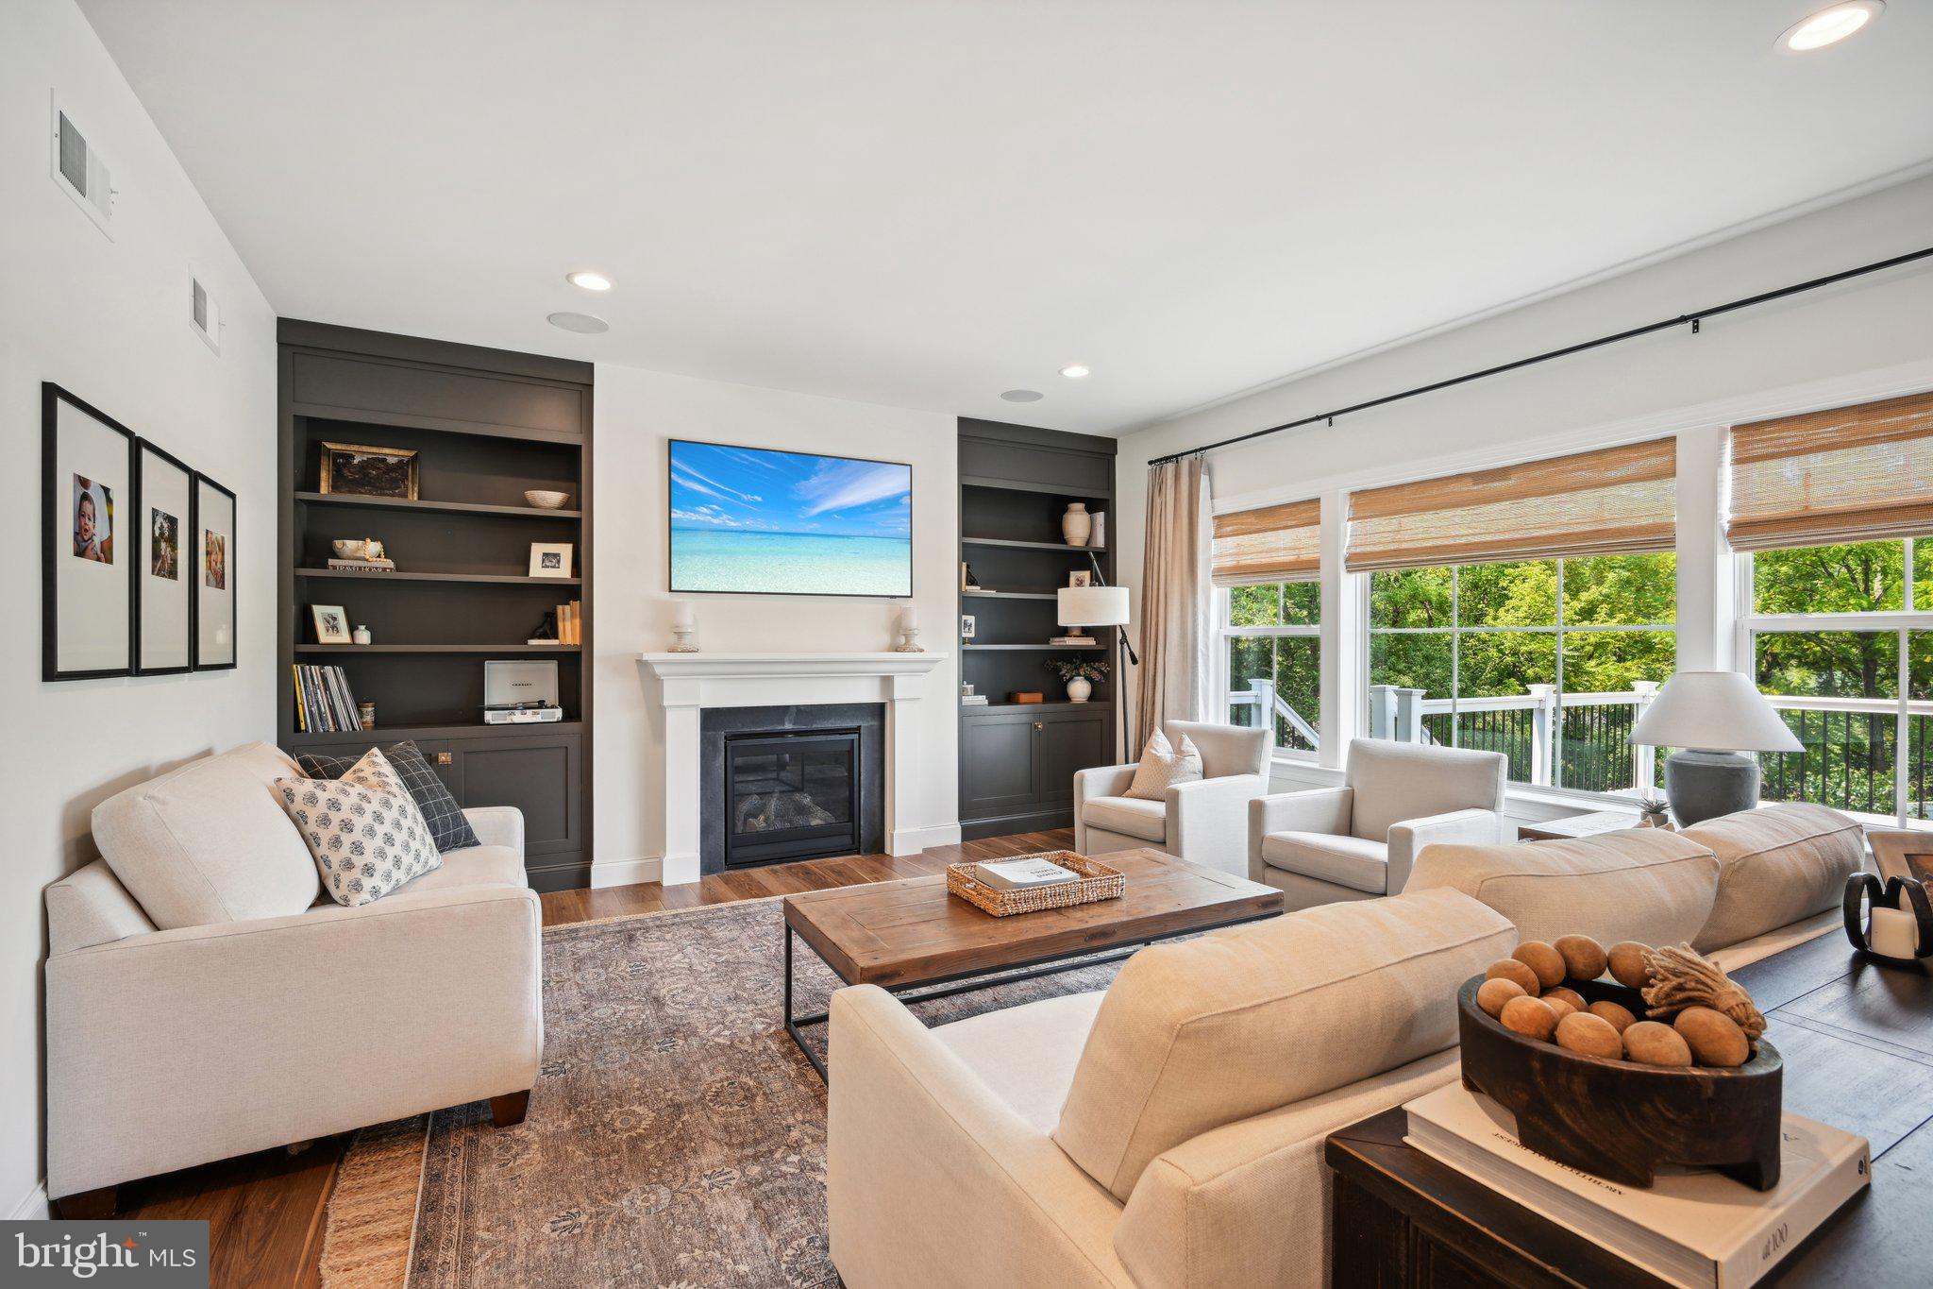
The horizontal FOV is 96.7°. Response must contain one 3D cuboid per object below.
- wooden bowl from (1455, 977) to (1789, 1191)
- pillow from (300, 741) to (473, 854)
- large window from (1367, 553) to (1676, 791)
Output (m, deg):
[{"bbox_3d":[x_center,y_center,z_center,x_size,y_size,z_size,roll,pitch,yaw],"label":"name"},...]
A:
[{"bbox_3d":[0.638,0.426,0.858,0.245,0.108,0.245,0,0,0],"label":"wooden bowl"},{"bbox_3d":[-2.070,0.572,3.105,0.150,0.470,0.480,-29,-9,14],"label":"pillow"},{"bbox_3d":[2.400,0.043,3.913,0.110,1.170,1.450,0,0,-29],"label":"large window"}]

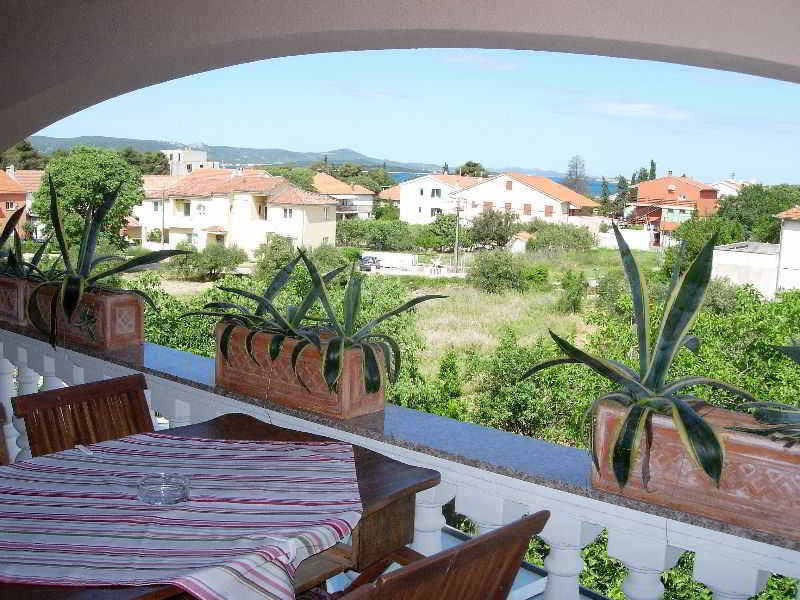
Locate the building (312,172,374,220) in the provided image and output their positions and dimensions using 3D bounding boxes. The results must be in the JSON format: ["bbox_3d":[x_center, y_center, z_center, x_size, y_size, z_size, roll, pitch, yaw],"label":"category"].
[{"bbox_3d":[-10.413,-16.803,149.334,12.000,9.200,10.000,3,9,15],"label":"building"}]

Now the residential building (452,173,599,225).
[{"bbox_3d":[17.330,-12.108,116.861,17.000,8.700,12.000,6,9,25],"label":"residential building"}]

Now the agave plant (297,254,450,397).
[{"bbox_3d":[-0.087,0.075,2.680,0.440,0.385,0.420,1,8,-3],"label":"agave plant"}]

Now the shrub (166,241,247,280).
[{"bbox_3d":[-15.486,-3.353,70.280,6.300,3.000,4.800,0,9,-13],"label":"shrub"}]

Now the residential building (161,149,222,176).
[{"bbox_3d":[-57.218,-35.023,242.082,10.000,12.500,14.000,7,10,32],"label":"residential building"}]

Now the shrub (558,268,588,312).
[{"bbox_3d":[11.618,-0.460,58.786,2.100,2.950,2.100,1,8,0],"label":"shrub"}]

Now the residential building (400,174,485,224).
[{"bbox_3d":[7.839,-15.928,141.890,11.000,8.300,11.500,7,10,31],"label":"residential building"}]

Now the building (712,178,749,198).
[{"bbox_3d":[69.924,-20.115,184.334,10.000,9.200,10.000,4,9,20],"label":"building"}]

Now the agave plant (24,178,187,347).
[{"bbox_3d":[-1.080,-0.145,3.240,0.550,0.580,0.520,-1,9,-19],"label":"agave plant"}]

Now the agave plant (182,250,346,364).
[{"bbox_3d":[-0.439,0.024,2.847,0.480,0.335,0.420,0,8,-7],"label":"agave plant"}]

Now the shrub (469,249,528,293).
[{"bbox_3d":[7.622,-2.267,67.265,4.500,3.200,4.200,3,8,6],"label":"shrub"}]

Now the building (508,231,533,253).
[{"bbox_3d":[14.760,-6.769,106.312,3.000,2.600,3.000,3,9,15],"label":"building"}]

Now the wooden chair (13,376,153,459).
[{"bbox_3d":[-0.797,0.733,2.616,0.530,0.880,0.453,9,11,41],"label":"wooden chair"}]

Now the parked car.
[{"bbox_3d":[-2.938,-3.596,79.893,1.680,1.450,4.000,4,9,14],"label":"parked car"}]

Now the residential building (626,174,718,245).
[{"bbox_3d":[39.665,-12.681,127.320,12.000,9.400,10.500,4,9,20],"label":"residential building"}]

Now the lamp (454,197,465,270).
[{"bbox_3d":[5.393,-6.026,79.493,0.700,6.900,0.700,2,8,0],"label":"lamp"}]

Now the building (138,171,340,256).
[{"bbox_3d":[-19.897,-10.649,107.363,21.500,8.800,10.000,4,9,20],"label":"building"}]

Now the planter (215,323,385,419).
[{"bbox_3d":[-0.337,0.213,2.859,0.608,0.217,0.180,8,11,40],"label":"planter"}]

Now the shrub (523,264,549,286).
[{"bbox_3d":[11.101,-2.057,71.368,2.200,1.800,2.000,3,9,9],"label":"shrub"}]

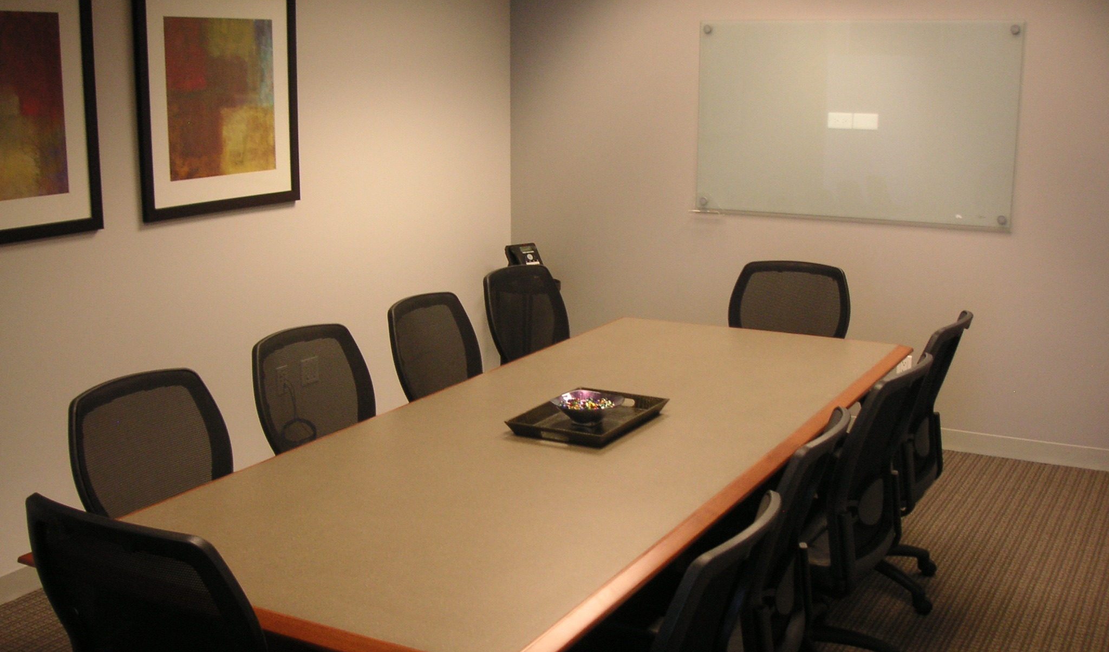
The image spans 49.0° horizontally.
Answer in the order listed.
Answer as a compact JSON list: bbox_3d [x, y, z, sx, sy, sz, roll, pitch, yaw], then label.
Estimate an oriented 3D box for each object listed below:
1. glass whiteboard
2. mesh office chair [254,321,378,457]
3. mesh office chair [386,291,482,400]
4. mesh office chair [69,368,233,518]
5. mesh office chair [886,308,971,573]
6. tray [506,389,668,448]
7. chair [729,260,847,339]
[{"bbox_3d":[1.389,-0.957,5.745,1.512,0.920,0.025,7,13,27],"label":"glass whiteboard"},{"bbox_3d":[-0.566,0.510,3.708,0.630,0.961,0.620,7,13,28],"label":"mesh office chair"},{"bbox_3d":[-0.245,0.400,4.247,0.630,0.964,0.620,6,13,26],"label":"mesh office chair"},{"bbox_3d":[-0.856,0.633,3.098,0.630,0.963,0.620,6,13,26],"label":"mesh office chair"},{"bbox_3d":[1.101,0.409,4.202,0.630,0.986,0.620,8,14,32],"label":"mesh office chair"},{"bbox_3d":[0.102,0.258,3.446,0.296,0.042,0.433,7,13,27],"label":"tray"},{"bbox_3d":[0.906,0.248,5.032,0.620,0.961,0.630,6,13,25],"label":"chair"}]

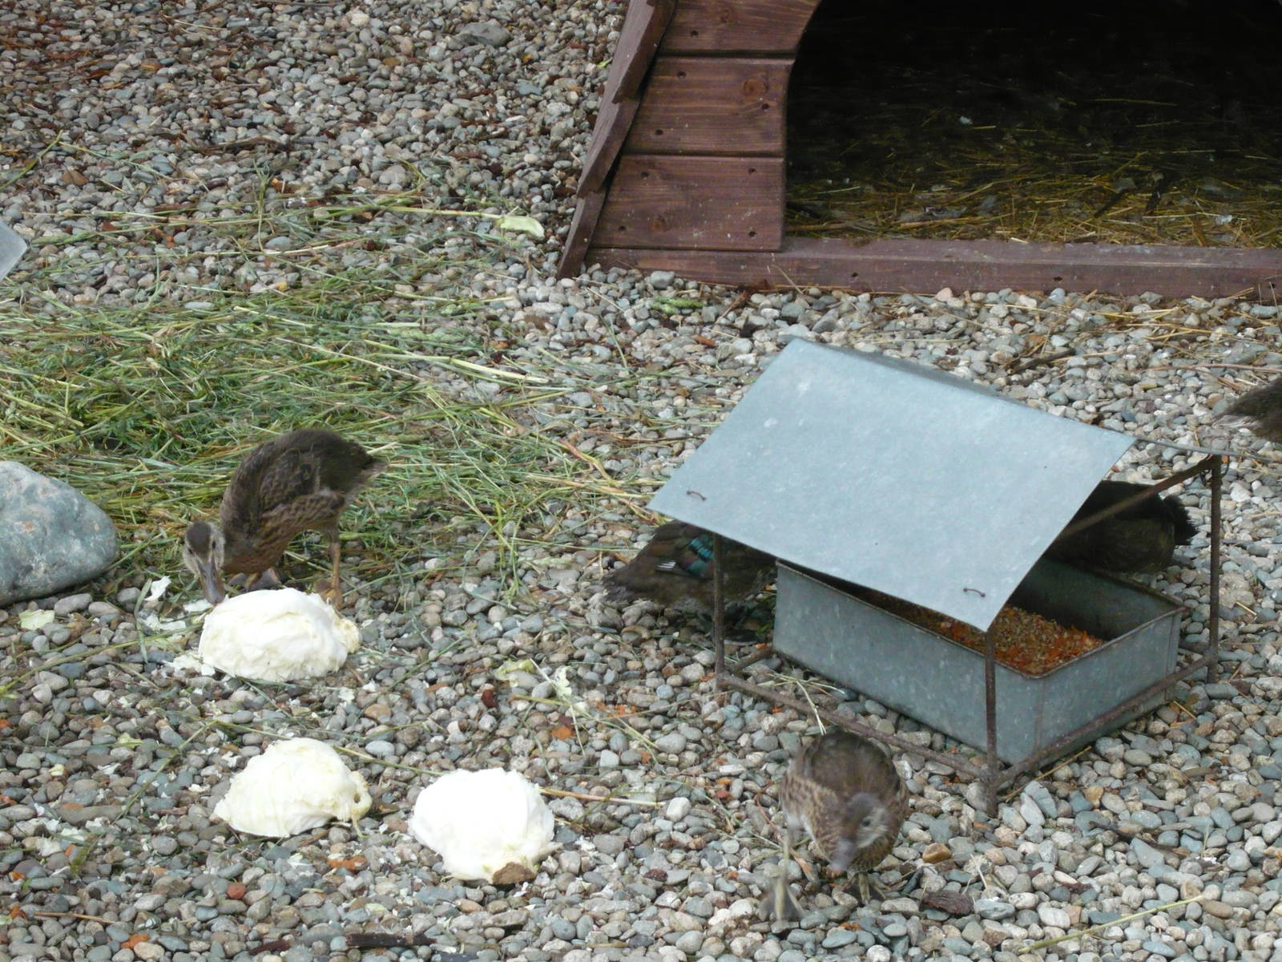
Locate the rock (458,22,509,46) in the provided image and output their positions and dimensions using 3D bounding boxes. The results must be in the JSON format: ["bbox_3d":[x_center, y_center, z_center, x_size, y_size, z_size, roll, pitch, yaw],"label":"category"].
[{"bbox_3d":[-0.242,-0.691,5.697,0.080,0.028,0.055,-5,24,-5],"label":"rock"}]

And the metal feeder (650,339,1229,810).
[{"bbox_3d":[0.306,0.060,3.538,0.408,0.322,0.435,19,31,40],"label":"metal feeder"}]

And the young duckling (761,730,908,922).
[{"bbox_3d":[0.168,0.278,3.258,0.120,0.160,0.215,-4,23,-3],"label":"young duckling"}]

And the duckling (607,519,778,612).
[{"bbox_3d":[0.072,0.080,3.732,0.240,0.150,0.115,-7,24,-11],"label":"duckling"}]

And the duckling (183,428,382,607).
[{"bbox_3d":[-0.361,0.039,3.831,0.220,0.180,0.110,-18,28,-32],"label":"duckling"}]

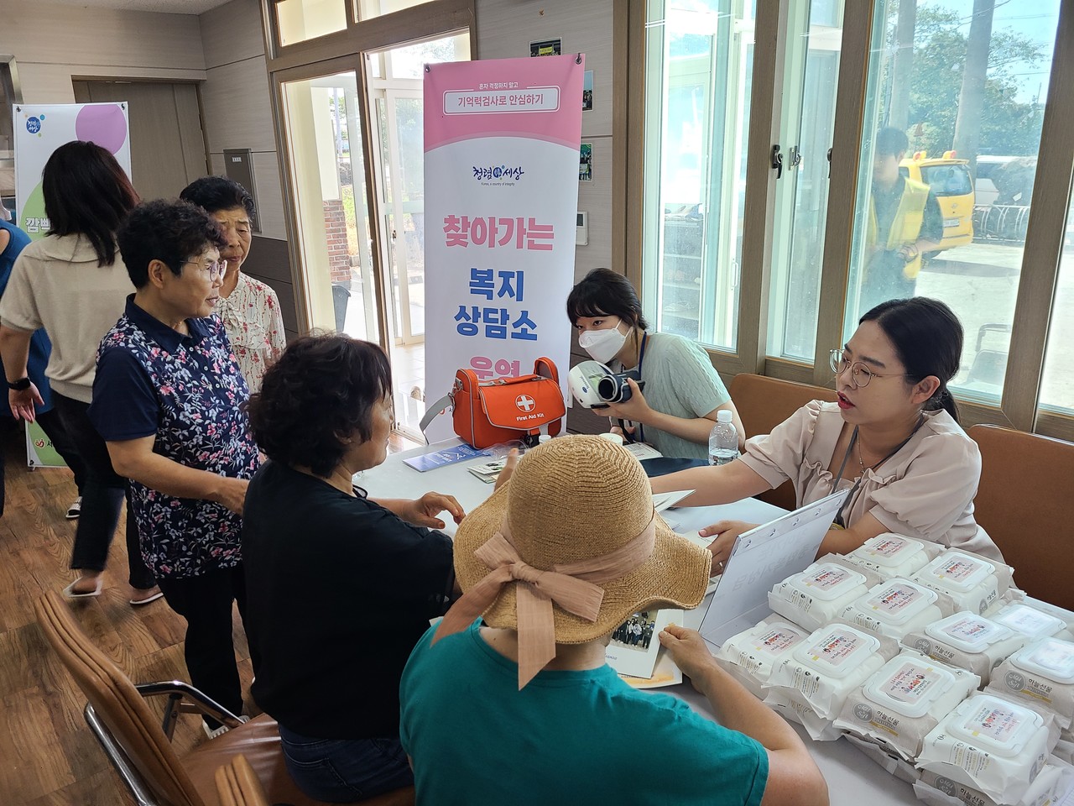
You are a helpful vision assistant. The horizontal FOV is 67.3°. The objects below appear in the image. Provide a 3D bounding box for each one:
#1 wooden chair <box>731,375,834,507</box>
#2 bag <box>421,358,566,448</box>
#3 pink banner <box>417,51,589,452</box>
[{"bbox_3d":[0.567,0.443,2.091,0.580,0.890,0.540,-18,24,-41],"label":"wooden chair"},{"bbox_3d":[-0.107,-0.023,2.270,0.310,0.250,0.170,-8,19,-18],"label":"bag"},{"bbox_3d":[-0.144,-0.158,2.647,0.600,1.800,0.100,13,19,33],"label":"pink banner"}]

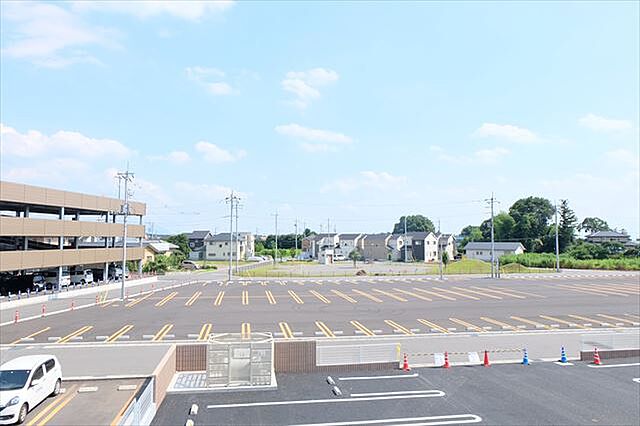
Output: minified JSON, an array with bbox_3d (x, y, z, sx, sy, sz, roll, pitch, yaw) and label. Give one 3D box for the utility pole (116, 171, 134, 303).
[{"bbox_3d":[-18.205,2.063,39.847,1.600,12.000,1.000,1,-4,-10],"label":"utility pole"}]

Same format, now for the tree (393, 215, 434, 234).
[{"bbox_3d":[35.030,8.419,159.483,15.760,15.747,15.760,0,-4,12],"label":"tree"}]

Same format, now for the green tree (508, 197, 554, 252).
[{"bbox_3d":[62.432,4.670,125.372,13.888,19.132,13.888,-1,-4,26],"label":"green tree"}]

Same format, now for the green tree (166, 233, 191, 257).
[{"bbox_3d":[-31.439,8.018,94.766,5.570,7.139,5.570,2,-4,-18],"label":"green tree"}]

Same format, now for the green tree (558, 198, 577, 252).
[{"bbox_3d":[69.591,4.897,119.410,5.347,17.995,5.347,-2,-4,30],"label":"green tree"}]

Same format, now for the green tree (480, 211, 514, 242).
[{"bbox_3d":[52.934,7.151,127.530,10.807,14.333,10.807,-1,-4,22],"label":"green tree"}]

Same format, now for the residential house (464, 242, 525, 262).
[{"bbox_3d":[52.879,11.748,128.793,15.500,5.700,8.000,-3,-5,44],"label":"residential house"}]

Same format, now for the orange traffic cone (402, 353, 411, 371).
[{"bbox_3d":[3.875,6.652,19.110,0.360,0.700,0.360,0,-4,5],"label":"orange traffic cone"}]

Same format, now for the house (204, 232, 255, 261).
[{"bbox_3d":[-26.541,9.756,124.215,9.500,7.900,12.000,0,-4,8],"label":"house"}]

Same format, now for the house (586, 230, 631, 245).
[{"bbox_3d":[106.641,10.596,157.697,14.500,7.400,9.500,-3,-5,38],"label":"house"}]

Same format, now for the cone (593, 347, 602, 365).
[{"bbox_3d":[12.235,6.300,18.800,0.380,0.700,0.380,-2,-4,33],"label":"cone"}]

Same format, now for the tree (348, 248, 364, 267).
[{"bbox_3d":[8.069,10.008,96.065,3.200,4.200,3.200,0,-4,5],"label":"tree"}]

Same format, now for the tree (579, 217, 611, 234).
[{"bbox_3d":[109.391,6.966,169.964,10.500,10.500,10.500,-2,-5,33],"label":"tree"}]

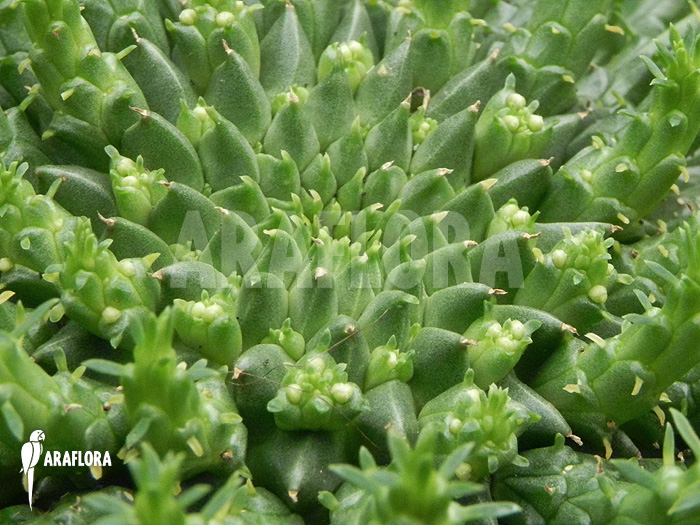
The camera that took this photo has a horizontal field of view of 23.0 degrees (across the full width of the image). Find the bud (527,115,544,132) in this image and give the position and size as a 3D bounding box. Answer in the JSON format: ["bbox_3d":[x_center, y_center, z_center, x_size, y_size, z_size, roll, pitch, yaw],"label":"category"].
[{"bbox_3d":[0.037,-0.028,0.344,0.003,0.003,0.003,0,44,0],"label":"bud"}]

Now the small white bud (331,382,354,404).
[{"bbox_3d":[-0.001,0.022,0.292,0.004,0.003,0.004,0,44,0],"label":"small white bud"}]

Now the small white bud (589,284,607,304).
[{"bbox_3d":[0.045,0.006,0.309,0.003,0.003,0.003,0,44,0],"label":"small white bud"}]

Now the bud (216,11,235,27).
[{"bbox_3d":[-0.027,-0.052,0.369,0.004,0.004,0.004,0,44,0],"label":"bud"}]

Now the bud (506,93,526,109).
[{"bbox_3d":[0.034,-0.033,0.349,0.004,0.003,0.004,0,44,0],"label":"bud"}]

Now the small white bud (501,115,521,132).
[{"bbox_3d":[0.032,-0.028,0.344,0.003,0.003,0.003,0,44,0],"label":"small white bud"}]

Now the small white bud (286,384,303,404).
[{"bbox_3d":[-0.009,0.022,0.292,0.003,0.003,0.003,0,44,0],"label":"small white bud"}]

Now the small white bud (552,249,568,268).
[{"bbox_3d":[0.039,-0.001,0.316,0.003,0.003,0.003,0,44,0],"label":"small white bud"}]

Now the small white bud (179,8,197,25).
[{"bbox_3d":[-0.035,-0.053,0.370,0.004,0.004,0.004,0,44,0],"label":"small white bud"}]

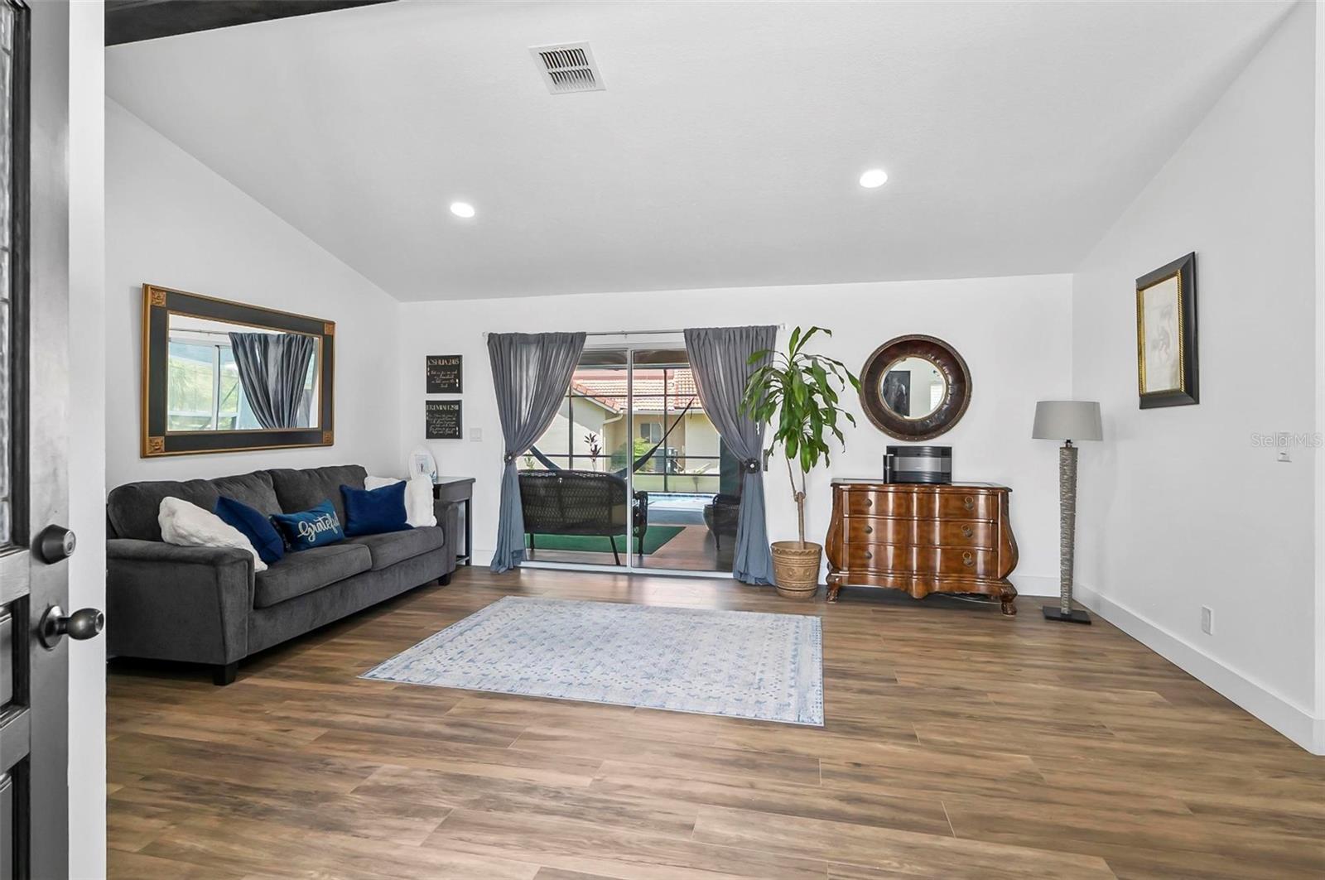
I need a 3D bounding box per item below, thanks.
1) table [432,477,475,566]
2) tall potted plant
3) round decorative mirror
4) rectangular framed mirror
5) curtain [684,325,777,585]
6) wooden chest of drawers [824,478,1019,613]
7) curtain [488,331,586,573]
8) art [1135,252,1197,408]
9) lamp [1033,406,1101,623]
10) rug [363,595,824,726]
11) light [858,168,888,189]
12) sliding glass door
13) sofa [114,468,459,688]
[{"bbox_3d":[-2.141,0.764,5.548,0.760,0.800,0.590,0,1,13],"label":"table"},{"bbox_3d":[1.036,0.158,4.742,0.870,2.040,0.720,0,1,13],"label":"tall potted plant"},{"bbox_3d":[1.969,-0.408,4.877,0.815,0.815,0.080,0,2,12],"label":"round decorative mirror"},{"bbox_3d":[-2.854,-0.421,4.364,0.050,1.010,1.500,0,1,13],"label":"rectangular framed mirror"},{"bbox_3d":[0.554,0.121,5.141,0.760,2.100,0.180,0,1,13],"label":"curtain"},{"bbox_3d":[1.880,0.767,4.632,1.280,0.865,0.560,0,2,12],"label":"wooden chest of drawers"},{"bbox_3d":[-1.120,0.108,5.493,0.940,2.120,0.160,0,2,12],"label":"curtain"},{"bbox_3d":[2.743,-0.559,3.390,0.033,0.770,0.545,0,1,13],"label":"art"},{"bbox_3d":[2.744,0.474,4.244,0.410,1.475,0.410,0,2,12],"label":"lamp"},{"bbox_3d":[-0.236,1.190,3.683,2.290,0.012,1.585,0,1,13],"label":"rug"},{"bbox_3d":[1.259,-1.564,3.727,0.175,0.035,0.175,0,-13,12],"label":"light"},{"bbox_3d":[-0.290,0.165,5.476,2.160,2.010,0.110,0,2,12],"label":"sliding glass door"},{"bbox_3d":[-2.352,0.706,4.113,0.980,0.965,2.120,0,1,13],"label":"sofa"}]

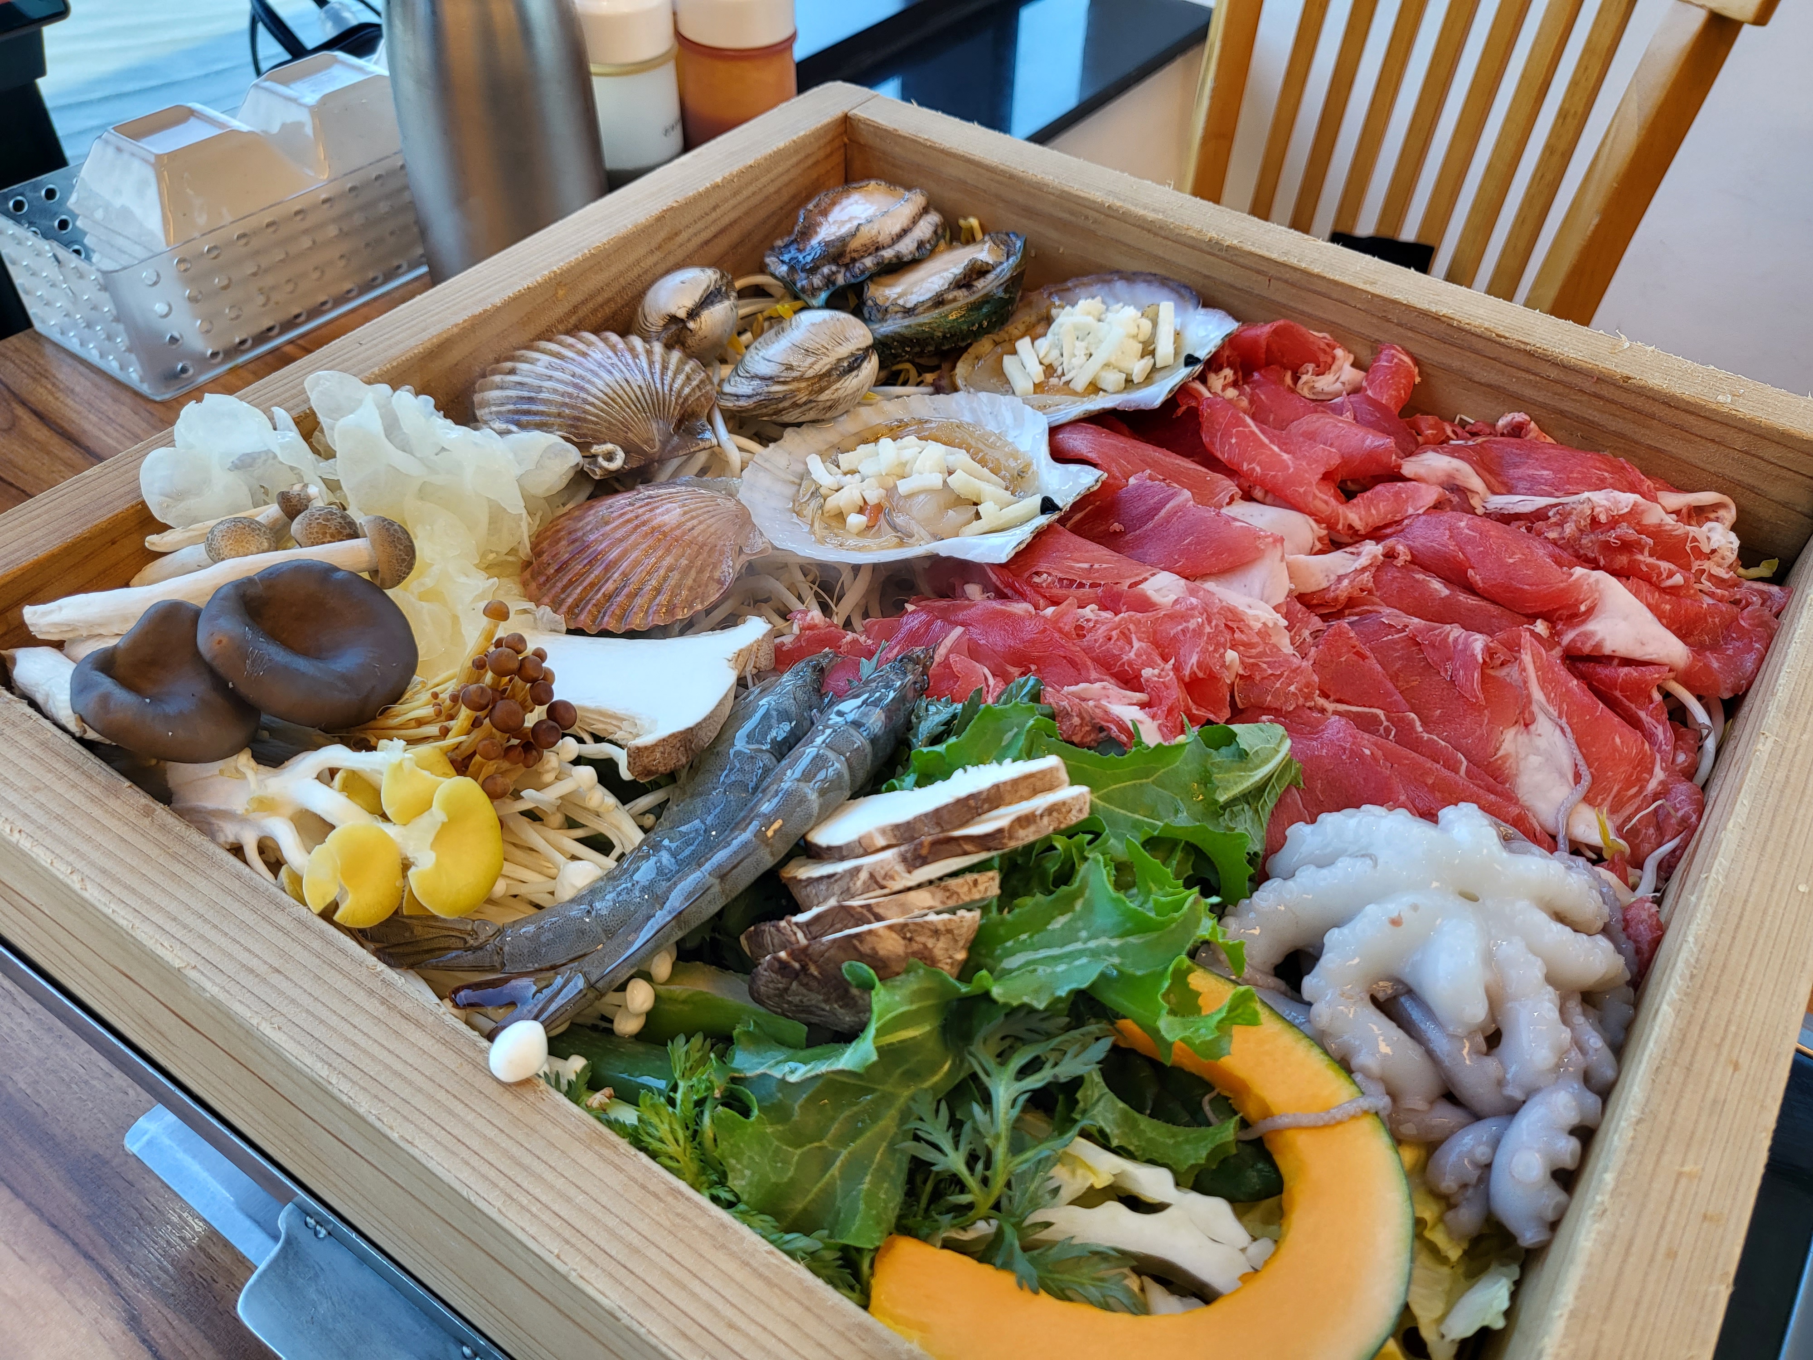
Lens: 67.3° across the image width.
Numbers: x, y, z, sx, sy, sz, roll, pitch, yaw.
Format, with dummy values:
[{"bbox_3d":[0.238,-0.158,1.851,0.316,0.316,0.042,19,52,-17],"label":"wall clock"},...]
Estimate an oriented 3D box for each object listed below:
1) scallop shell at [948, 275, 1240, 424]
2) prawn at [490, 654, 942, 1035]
[{"bbox_3d":[0.071,-0.118,0.495,0.098,0.030,0.096,27,56,22],"label":"scallop shell"},{"bbox_3d":[-0.041,0.035,0.322,0.034,0.026,0.146,31,51,25],"label":"prawn"}]

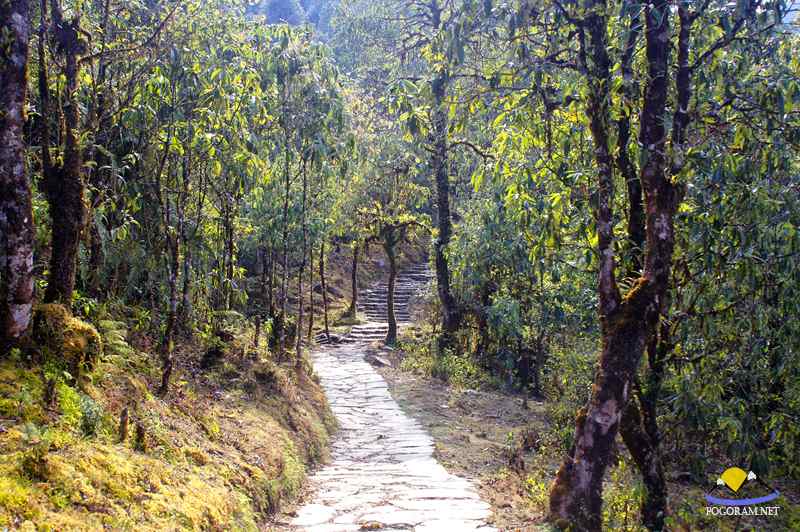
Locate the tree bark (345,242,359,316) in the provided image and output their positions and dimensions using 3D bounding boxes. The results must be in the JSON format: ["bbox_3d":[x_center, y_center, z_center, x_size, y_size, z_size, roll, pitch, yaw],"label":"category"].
[{"bbox_3d":[-1.170,0.350,22.500,0.328,1.834,0.270,0,0,0],"label":"tree bark"}]

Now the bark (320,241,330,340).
[{"bbox_3d":[-1.518,0.499,19.000,0.198,2.038,0.163,0,0,0],"label":"bark"}]

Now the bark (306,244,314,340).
[{"bbox_3d":[-1.728,0.512,18.000,0.150,1.853,0.139,0,0,0],"label":"bark"}]

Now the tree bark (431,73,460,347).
[{"bbox_3d":[0.854,-1.060,17.500,0.546,5.142,0.507,0,0,0],"label":"tree bark"}]

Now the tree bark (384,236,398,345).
[{"bbox_3d":[-0.167,0.520,18.300,0.267,2.119,0.261,0,0,0],"label":"tree bark"}]

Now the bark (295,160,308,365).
[{"bbox_3d":[-1.479,-0.053,14.000,0.204,3.063,0.179,0,0,0],"label":"bark"}]

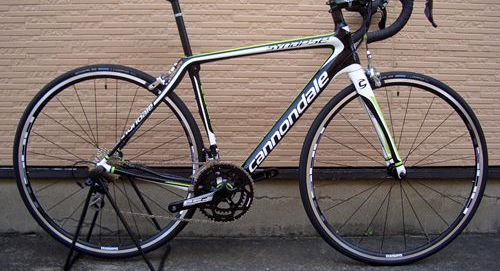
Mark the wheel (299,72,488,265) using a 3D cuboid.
[{"bbox_3d":[0.489,0.113,1.715,0.665,0.668,0.085,0,6,-4],"label":"wheel"}]

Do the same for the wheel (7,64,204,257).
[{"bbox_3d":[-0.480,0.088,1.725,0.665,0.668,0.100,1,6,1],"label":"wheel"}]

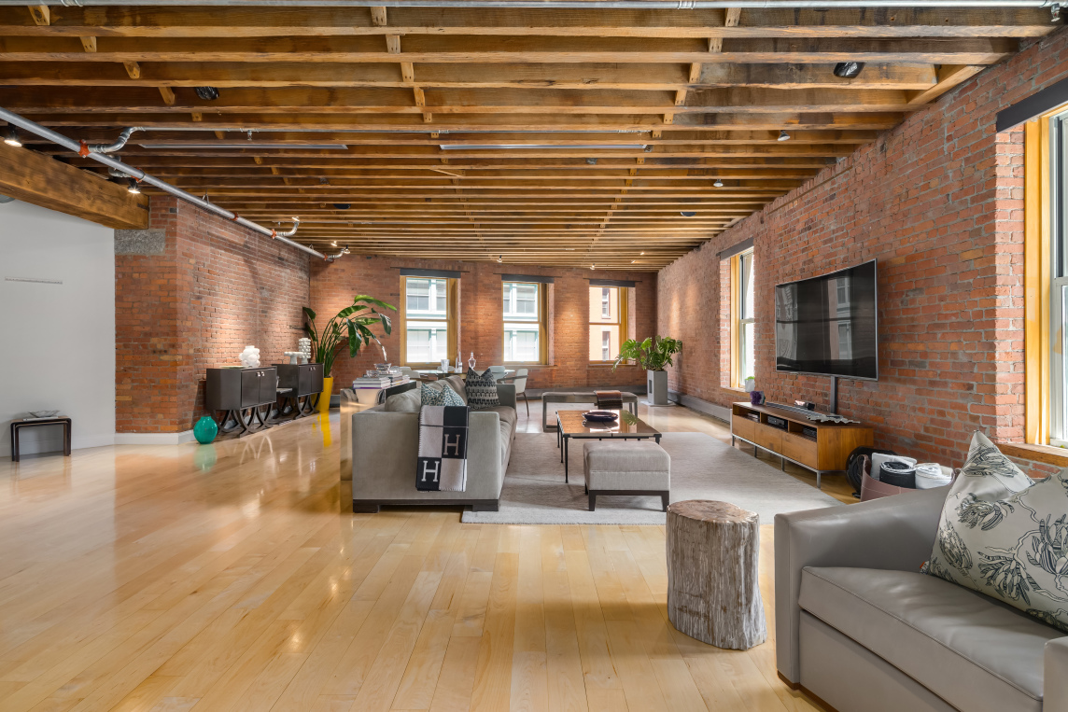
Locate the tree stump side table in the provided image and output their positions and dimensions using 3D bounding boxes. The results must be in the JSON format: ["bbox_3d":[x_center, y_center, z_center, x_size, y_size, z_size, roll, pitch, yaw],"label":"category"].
[{"bbox_3d":[0.693,0.831,1.956,0.331,0.451,0.312,0,0,-6],"label":"tree stump side table"}]

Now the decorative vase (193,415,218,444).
[{"bbox_3d":[-3.913,0.885,6.020,0.288,0.328,0.279,0,0,0],"label":"decorative vase"}]

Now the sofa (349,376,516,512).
[{"bbox_3d":[-0.720,0.633,4.880,0.968,0.806,3.010,0,0,0],"label":"sofa"}]

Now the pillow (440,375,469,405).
[{"bbox_3d":[-0.881,0.423,5.644,0.269,0.398,0.688,-9,0,0],"label":"pillow"}]

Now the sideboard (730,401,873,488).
[{"bbox_3d":[2.435,0.789,4.795,0.414,0.478,1.752,0,0,1],"label":"sideboard"}]

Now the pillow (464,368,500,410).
[{"bbox_3d":[-0.607,0.387,5.998,0.473,0.462,0.183,3,-14,-23],"label":"pillow"}]

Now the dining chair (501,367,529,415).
[{"bbox_3d":[-0.344,0.618,8.600,0.537,0.779,0.548,0,0,3],"label":"dining chair"}]

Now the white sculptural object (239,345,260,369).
[{"bbox_3d":[-3.938,0.013,6.987,0.258,0.306,0.282,0,0,6],"label":"white sculptural object"}]

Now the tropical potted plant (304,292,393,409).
[{"bbox_3d":[-3.300,-0.051,9.267,1.612,2.096,1.290,0,0,0],"label":"tropical potted plant"}]

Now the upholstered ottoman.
[{"bbox_3d":[0.633,0.823,3.558,0.545,0.417,0.451,0,0,0],"label":"upholstered ottoman"}]

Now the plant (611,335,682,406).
[{"bbox_3d":[2.247,0.280,10.159,1.376,1.397,1.183,0,0,0],"label":"plant"}]

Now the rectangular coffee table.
[{"bbox_3d":[0.638,0.823,4.838,0.790,0.403,1.516,0,0,0],"label":"rectangular coffee table"}]

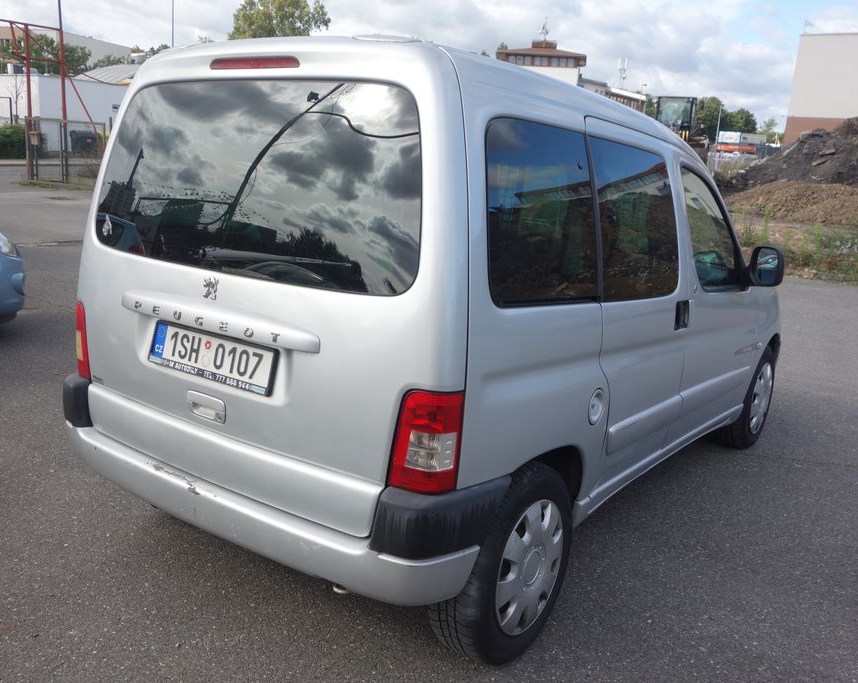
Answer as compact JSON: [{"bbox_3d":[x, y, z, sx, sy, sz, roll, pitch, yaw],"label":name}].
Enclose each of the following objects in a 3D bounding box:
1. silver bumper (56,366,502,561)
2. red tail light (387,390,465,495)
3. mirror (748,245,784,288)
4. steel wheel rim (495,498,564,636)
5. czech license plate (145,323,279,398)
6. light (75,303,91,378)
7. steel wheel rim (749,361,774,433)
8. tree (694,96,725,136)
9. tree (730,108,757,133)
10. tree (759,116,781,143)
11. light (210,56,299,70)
[{"bbox_3d":[-0.567,0.389,2.454,1.700,0.320,0.340,11,14,35],"label":"silver bumper"},{"bbox_3d":[-0.008,0.236,1.910,0.180,0.265,0.100,11,14,35],"label":"red tail light"},{"bbox_3d":[1.554,-0.349,3.689,0.170,0.178,0.110,11,14,35],"label":"mirror"},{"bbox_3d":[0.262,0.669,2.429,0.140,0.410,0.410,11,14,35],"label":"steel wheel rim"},{"bbox_3d":[-0.625,0.042,2.272,0.530,0.127,0.020,11,-1,35],"label":"czech license plate"},{"bbox_3d":[-1.194,-0.003,2.744,0.180,0.265,0.100,11,14,35],"label":"light"},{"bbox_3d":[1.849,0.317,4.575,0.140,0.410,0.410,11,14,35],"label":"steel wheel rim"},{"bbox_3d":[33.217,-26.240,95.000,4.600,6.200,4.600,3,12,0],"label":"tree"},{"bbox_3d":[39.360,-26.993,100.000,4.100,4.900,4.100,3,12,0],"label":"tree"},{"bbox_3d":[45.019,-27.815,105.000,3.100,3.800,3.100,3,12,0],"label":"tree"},{"bbox_3d":[-0.486,-0.787,2.232,0.370,0.040,0.030,11,3,35],"label":"light"}]

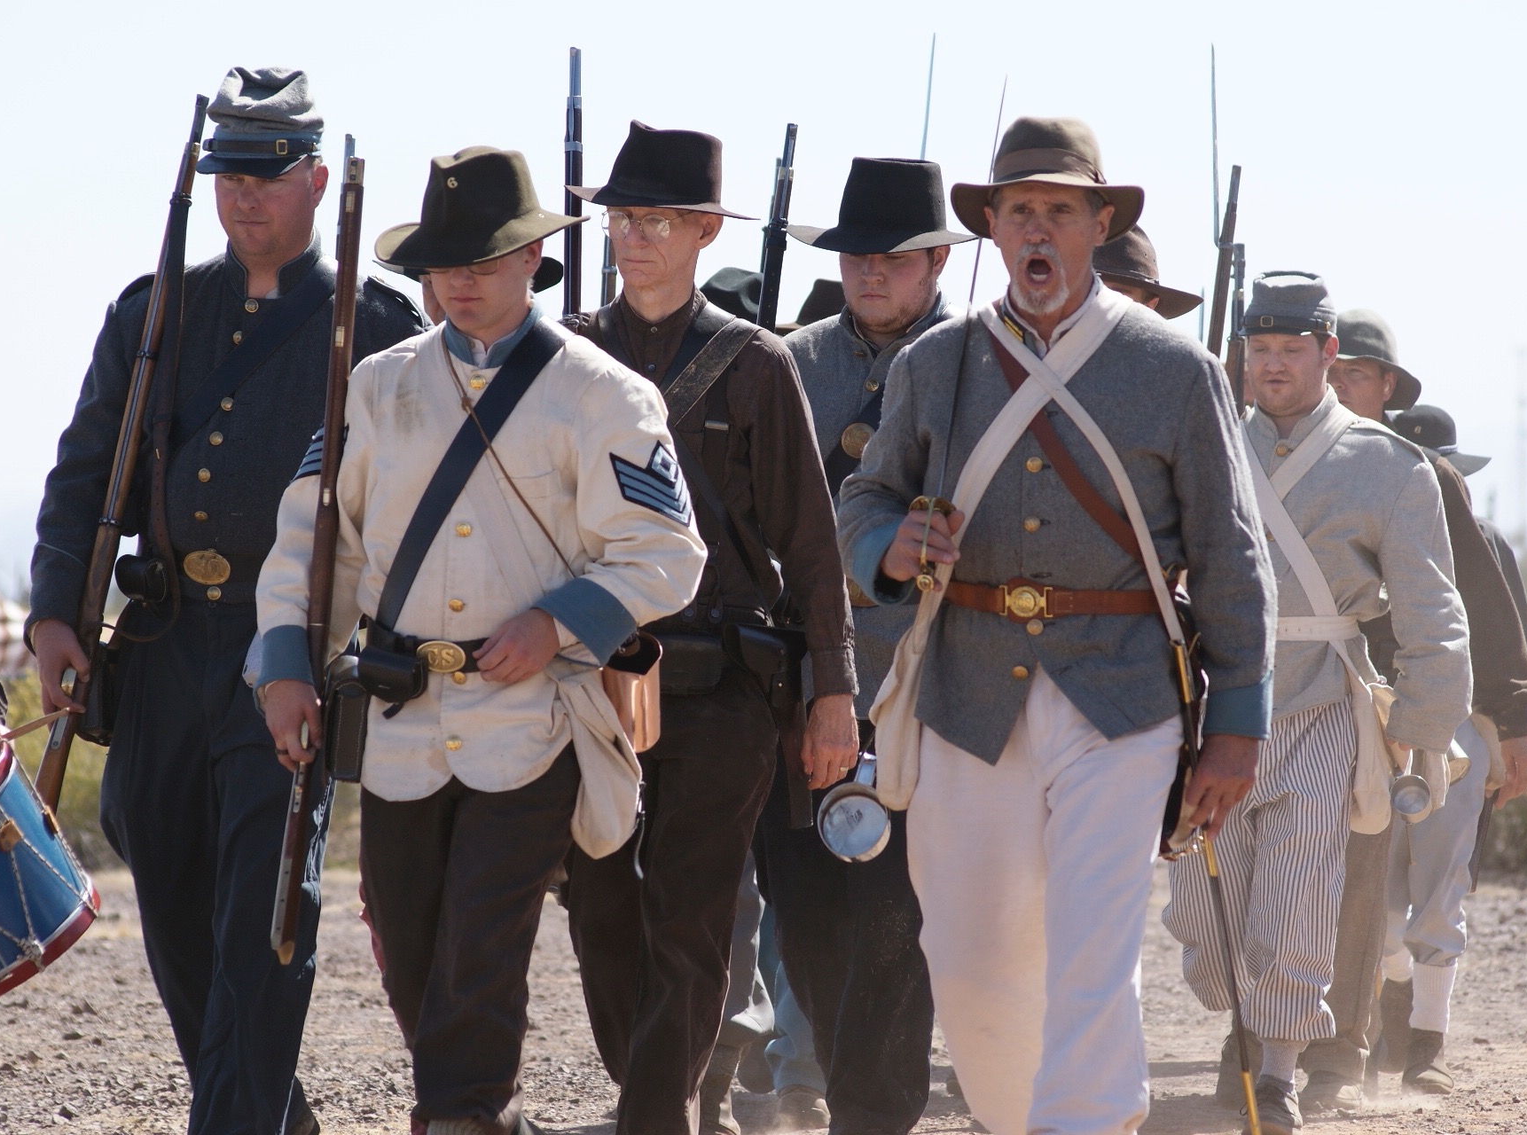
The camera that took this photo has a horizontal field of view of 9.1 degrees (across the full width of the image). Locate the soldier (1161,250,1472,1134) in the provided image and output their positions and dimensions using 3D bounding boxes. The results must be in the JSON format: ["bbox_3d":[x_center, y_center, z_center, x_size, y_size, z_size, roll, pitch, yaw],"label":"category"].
[{"bbox_3d":[1.160,0.281,20.000,0.620,1.790,0.560,0,-1,15],"label":"soldier"}]

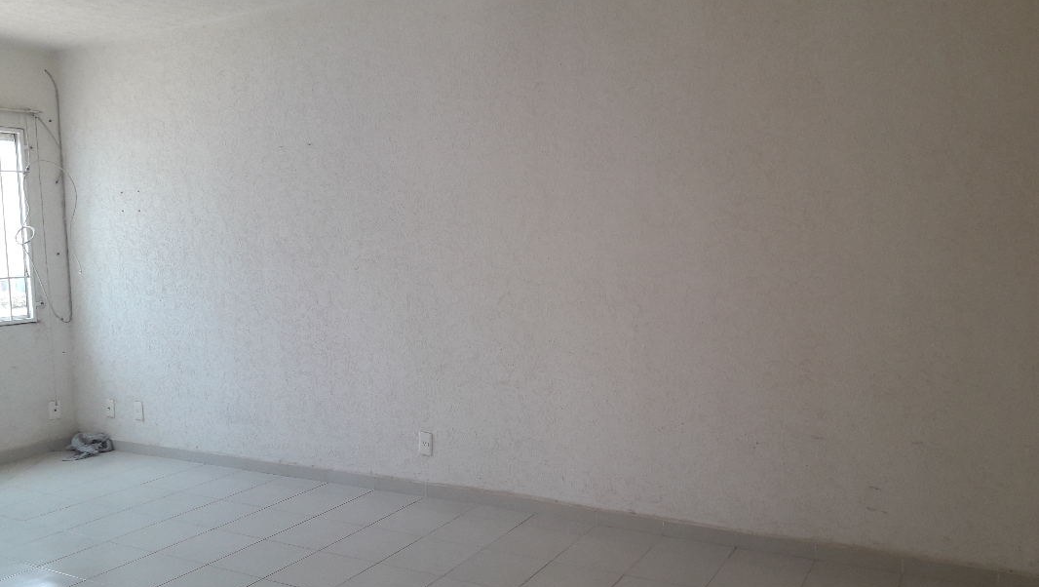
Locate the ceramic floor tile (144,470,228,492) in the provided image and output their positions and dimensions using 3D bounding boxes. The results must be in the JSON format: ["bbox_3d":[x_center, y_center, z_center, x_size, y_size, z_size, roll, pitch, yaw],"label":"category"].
[{"bbox_3d":[-1.883,1.063,4.564,0.313,0.010,0.313,1,4,28],"label":"ceramic floor tile"}]

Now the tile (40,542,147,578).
[{"bbox_3d":[-1.706,1.085,3.290,0.300,0.010,0.300,1,4,28],"label":"tile"}]

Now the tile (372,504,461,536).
[{"bbox_3d":[-0.469,1.031,3.665,0.300,0.010,0.300,1,4,28],"label":"tile"}]

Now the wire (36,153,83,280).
[{"bbox_3d":[-3.051,-0.491,5.300,0.126,0.749,0.212,1,4,28],"label":"wire"}]

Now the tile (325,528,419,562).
[{"bbox_3d":[-0.645,1.097,3.533,0.313,0.010,0.313,1,4,28],"label":"tile"}]

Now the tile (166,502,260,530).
[{"bbox_3d":[-1.415,1.044,3.825,0.300,0.010,0.300,1,4,28],"label":"tile"}]

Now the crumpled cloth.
[{"bbox_3d":[-2.848,0.981,5.246,0.310,0.115,0.280,1,4,28],"label":"crumpled cloth"}]

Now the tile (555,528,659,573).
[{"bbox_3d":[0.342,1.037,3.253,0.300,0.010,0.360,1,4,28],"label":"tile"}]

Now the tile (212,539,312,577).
[{"bbox_3d":[-1.036,1.075,3.286,0.302,0.009,0.302,1,4,28],"label":"tile"}]

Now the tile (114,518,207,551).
[{"bbox_3d":[-1.629,1.111,3.708,0.313,0.010,0.313,1,4,28],"label":"tile"}]

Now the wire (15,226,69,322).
[{"bbox_3d":[-3.100,-0.127,5.300,0.047,0.651,0.307,1,4,28],"label":"wire"}]

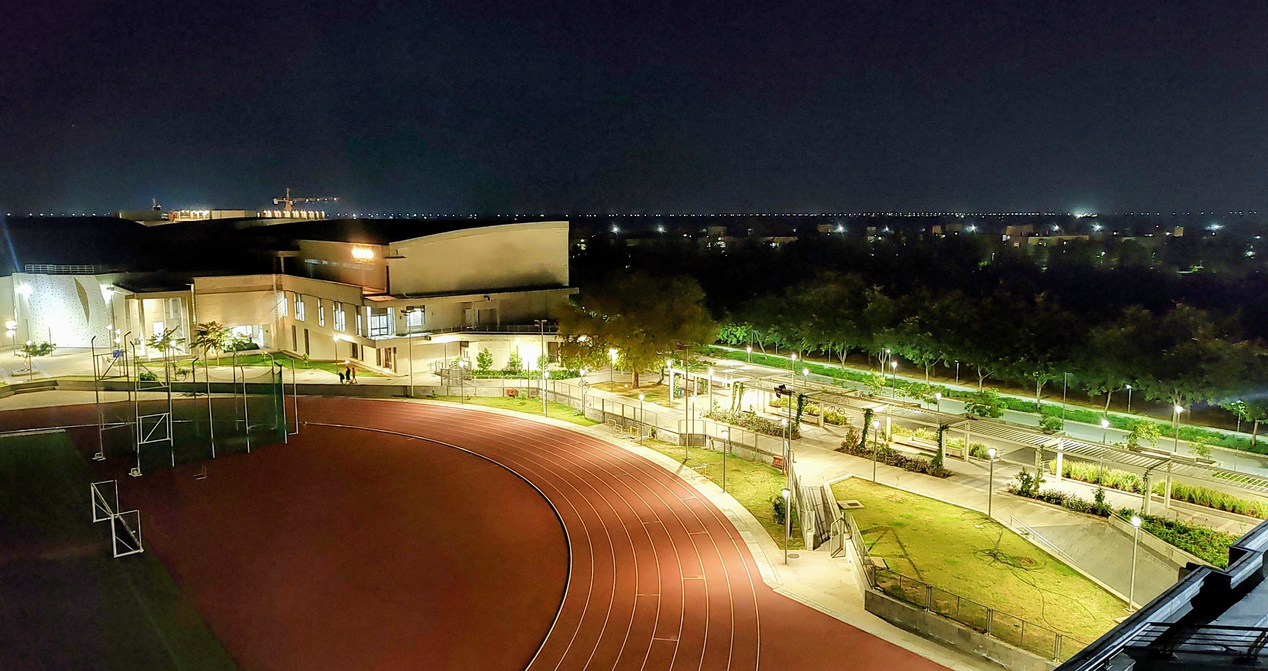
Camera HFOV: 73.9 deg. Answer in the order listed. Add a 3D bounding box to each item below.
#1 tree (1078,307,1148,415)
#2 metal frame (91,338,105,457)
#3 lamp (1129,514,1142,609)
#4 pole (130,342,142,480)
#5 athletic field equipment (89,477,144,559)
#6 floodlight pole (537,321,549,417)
[{"bbox_3d":[44.296,2.709,77.745,7.600,9.900,7.400,4,9,30],"label":"tree"},{"bbox_3d":[-43.624,5.178,68.481,0.600,10.000,0.750,4,9,30],"label":"metal frame"},{"bbox_3d":[23.162,10.565,38.958,0.550,4.480,0.550,4,9,30],"label":"lamp"},{"bbox_3d":[-38.010,5.668,64.156,0.600,10.200,0.750,5,10,35],"label":"pole"},{"bbox_3d":[-32.150,11.230,52.290,1.420,2.500,7.500,-7,11,-40],"label":"athletic field equipment"},{"bbox_3d":[-9.015,3.186,83.678,1.200,9.350,0.800,6,10,38],"label":"floodlight pole"}]

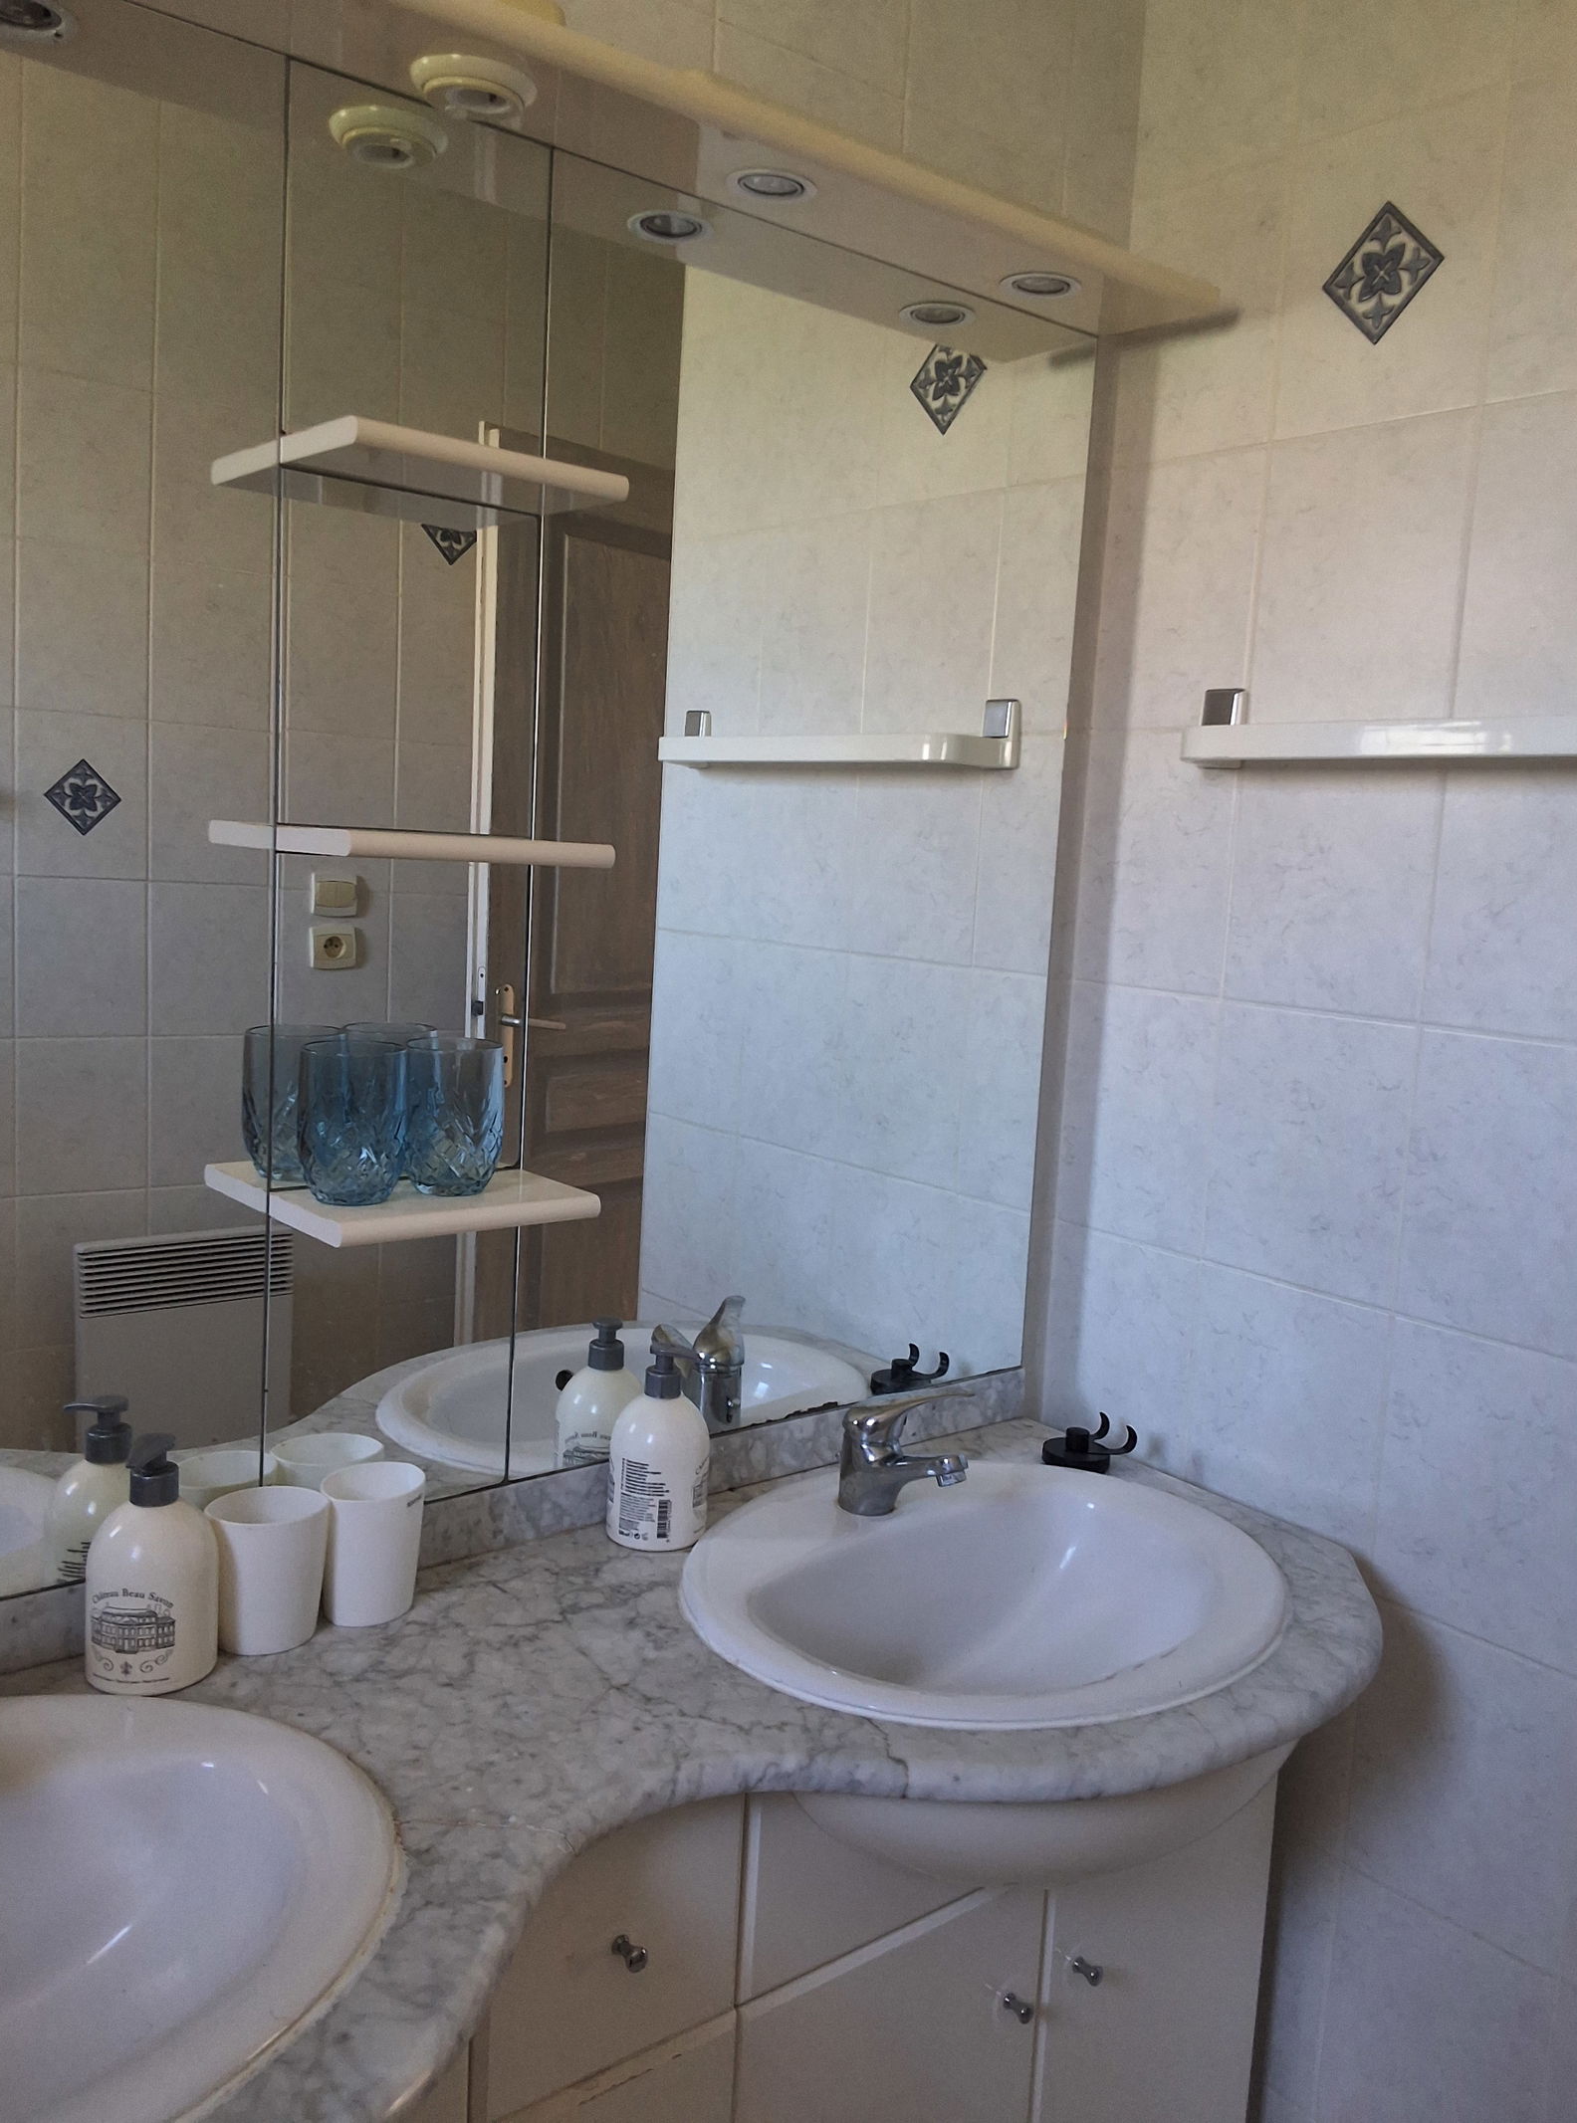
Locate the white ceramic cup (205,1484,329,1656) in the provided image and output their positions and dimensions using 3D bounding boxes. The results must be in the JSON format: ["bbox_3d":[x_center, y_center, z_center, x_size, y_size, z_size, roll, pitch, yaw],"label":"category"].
[{"bbox_3d":[-0.365,0.357,1.202,0.082,0.096,0.067,0,8,-24],"label":"white ceramic cup"}]

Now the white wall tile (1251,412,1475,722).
[{"bbox_3d":[0.492,-0.418,1.483,0.010,0.249,0.201,-3,9,-39],"label":"white wall tile"}]

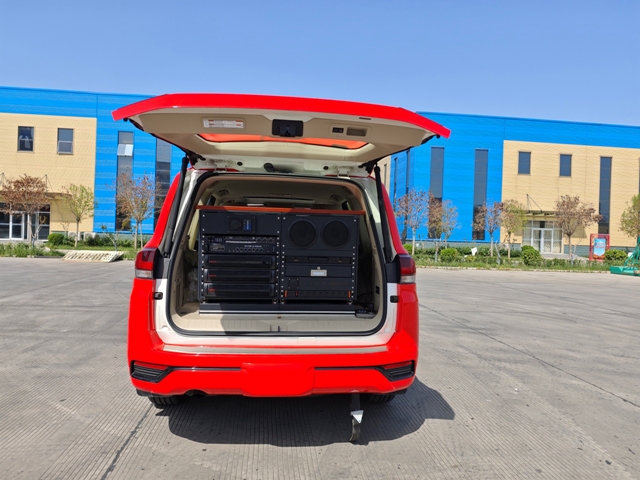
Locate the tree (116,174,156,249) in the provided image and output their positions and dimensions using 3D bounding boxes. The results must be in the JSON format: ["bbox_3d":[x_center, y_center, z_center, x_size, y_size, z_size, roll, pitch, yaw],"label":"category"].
[{"bbox_3d":[-11.965,-1.831,27.800,2.600,4.904,2.470,2,1,-6],"label":"tree"}]

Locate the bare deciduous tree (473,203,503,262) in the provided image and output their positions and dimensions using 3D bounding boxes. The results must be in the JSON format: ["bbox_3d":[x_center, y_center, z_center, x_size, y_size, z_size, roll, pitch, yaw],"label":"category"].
[{"bbox_3d":[10.930,-0.614,27.500,1.945,3.881,1.848,2,1,-6],"label":"bare deciduous tree"}]

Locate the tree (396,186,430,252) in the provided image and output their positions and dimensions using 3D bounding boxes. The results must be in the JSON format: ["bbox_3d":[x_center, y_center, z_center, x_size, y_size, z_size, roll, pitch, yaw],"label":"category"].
[{"bbox_3d":[6.241,-1.228,29.000,2.249,4.570,2.137,2,1,-6],"label":"tree"}]

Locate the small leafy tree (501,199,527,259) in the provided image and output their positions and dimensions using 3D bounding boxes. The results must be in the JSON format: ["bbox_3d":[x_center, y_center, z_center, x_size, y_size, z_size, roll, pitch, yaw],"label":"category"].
[{"bbox_3d":[13.425,-0.798,29.500,1.750,4.163,1.662,2,1,-6],"label":"small leafy tree"}]

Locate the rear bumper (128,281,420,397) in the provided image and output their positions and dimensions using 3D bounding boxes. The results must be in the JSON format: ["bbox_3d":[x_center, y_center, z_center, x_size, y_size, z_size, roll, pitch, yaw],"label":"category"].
[{"bbox_3d":[-0.286,0.557,2.576,1.900,0.580,0.540,2,1,-6],"label":"rear bumper"}]

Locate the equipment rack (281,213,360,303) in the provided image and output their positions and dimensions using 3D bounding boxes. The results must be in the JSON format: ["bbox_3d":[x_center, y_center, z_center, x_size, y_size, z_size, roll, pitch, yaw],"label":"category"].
[{"bbox_3d":[-0.024,0.113,3.018,0.510,0.580,0.500,2,1,-6],"label":"equipment rack"}]

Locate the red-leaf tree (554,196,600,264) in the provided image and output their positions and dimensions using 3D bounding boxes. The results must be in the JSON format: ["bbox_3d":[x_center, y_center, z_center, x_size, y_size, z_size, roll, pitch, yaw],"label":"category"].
[{"bbox_3d":[15.473,-0.630,25.500,2.734,4.198,2.597,2,1,-6],"label":"red-leaf tree"}]

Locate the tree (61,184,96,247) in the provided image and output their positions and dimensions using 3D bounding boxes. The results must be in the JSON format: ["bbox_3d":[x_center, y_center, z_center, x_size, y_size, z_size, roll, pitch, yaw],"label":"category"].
[{"bbox_3d":[-15.757,-1.585,27.800,2.220,4.086,2.109,2,1,-6],"label":"tree"}]

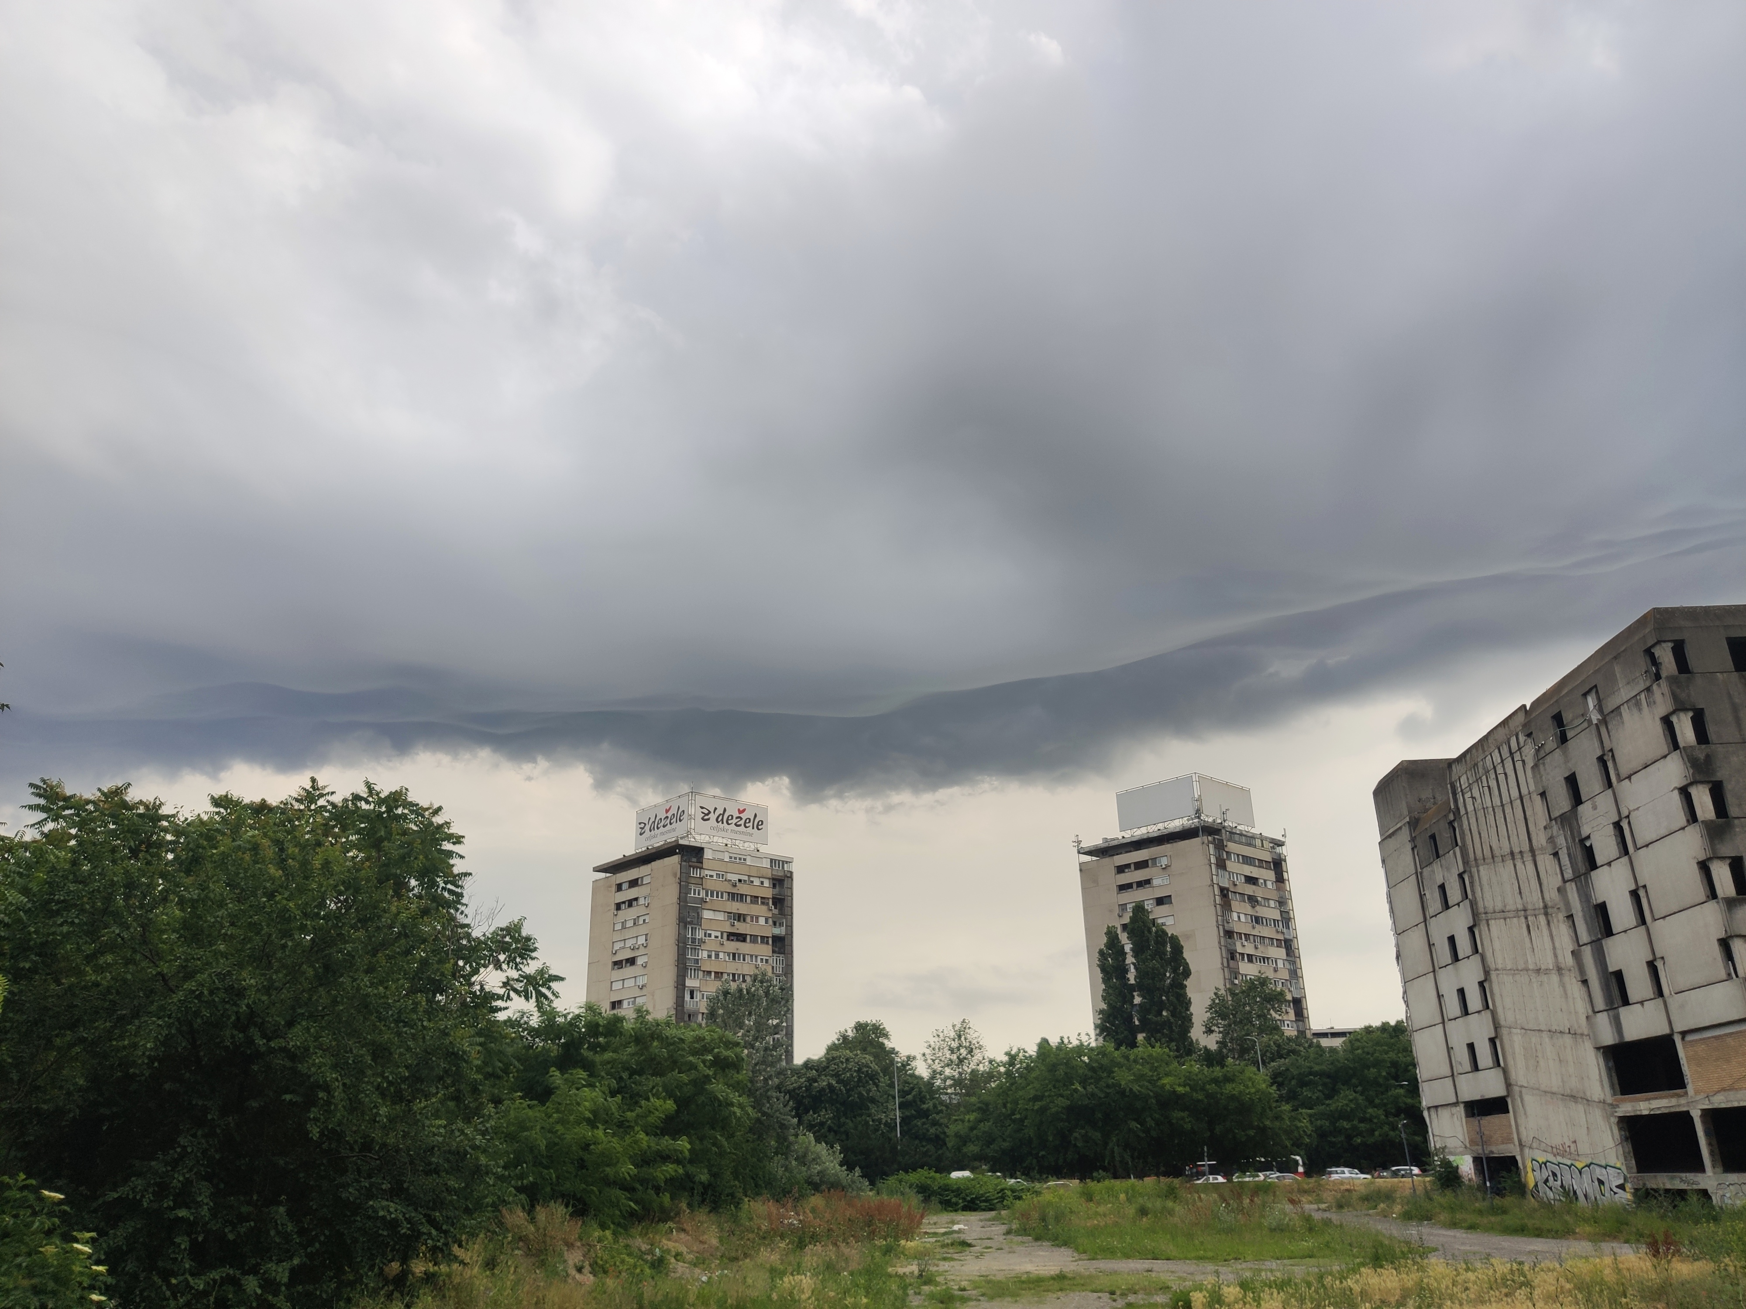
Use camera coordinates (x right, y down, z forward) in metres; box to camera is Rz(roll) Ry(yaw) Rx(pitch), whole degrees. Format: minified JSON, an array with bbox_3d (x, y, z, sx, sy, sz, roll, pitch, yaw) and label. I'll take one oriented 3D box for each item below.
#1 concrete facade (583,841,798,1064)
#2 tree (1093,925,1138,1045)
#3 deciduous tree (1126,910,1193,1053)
[{"bbox_3d":[-26.060,52.970,189.250,21.200,46.110,22.500,17,-28,-39],"label":"concrete facade"},{"bbox_3d":[28.140,45.260,149.150,4.500,28.650,4.500,-5,-21,9],"label":"tree"},{"bbox_3d":[33.480,43.780,148.570,6.900,30.710,6.900,-6,-22,11],"label":"deciduous tree"}]

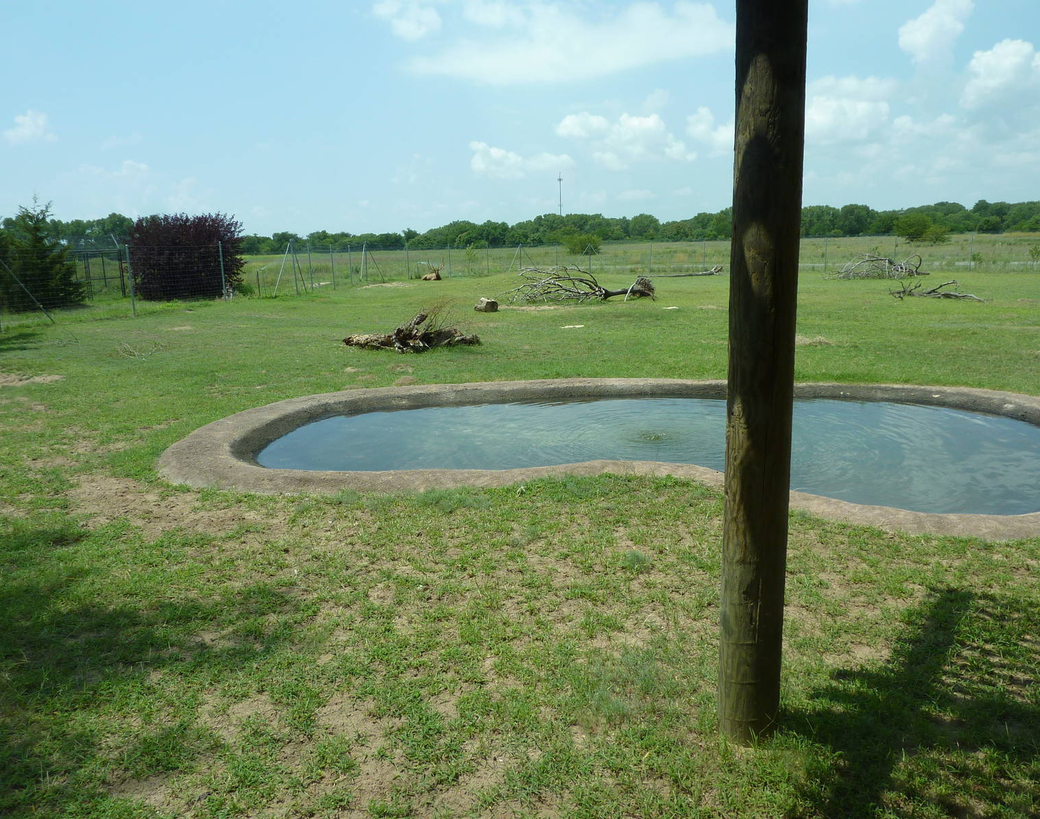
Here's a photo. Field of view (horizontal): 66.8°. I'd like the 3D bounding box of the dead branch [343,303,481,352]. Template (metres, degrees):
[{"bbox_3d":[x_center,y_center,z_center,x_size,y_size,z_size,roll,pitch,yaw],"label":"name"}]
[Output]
[{"bbox_3d":[-2.044,-1.528,15.039,2.500,0.700,1.050,0,12,6],"label":"dead branch"}]

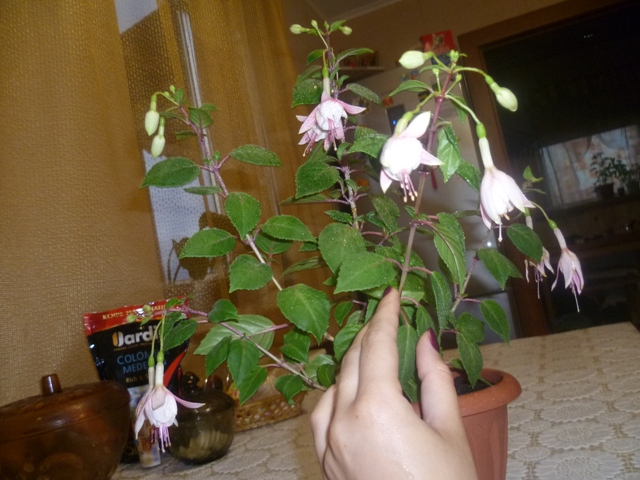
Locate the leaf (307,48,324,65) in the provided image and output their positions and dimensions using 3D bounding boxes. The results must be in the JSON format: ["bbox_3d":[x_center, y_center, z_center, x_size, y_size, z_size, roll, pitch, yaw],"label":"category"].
[{"bbox_3d":[-0.004,-0.149,0.420,0.018,0.010,0.006,-34,-32,-8],"label":"leaf"}]

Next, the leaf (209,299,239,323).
[{"bbox_3d":[-0.076,0.056,0.410,0.024,0.021,0.009,0,-30,0],"label":"leaf"}]

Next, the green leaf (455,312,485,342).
[{"bbox_3d":[0.131,0.076,0.450,0.025,0.026,0.009,9,-26,5],"label":"green leaf"}]

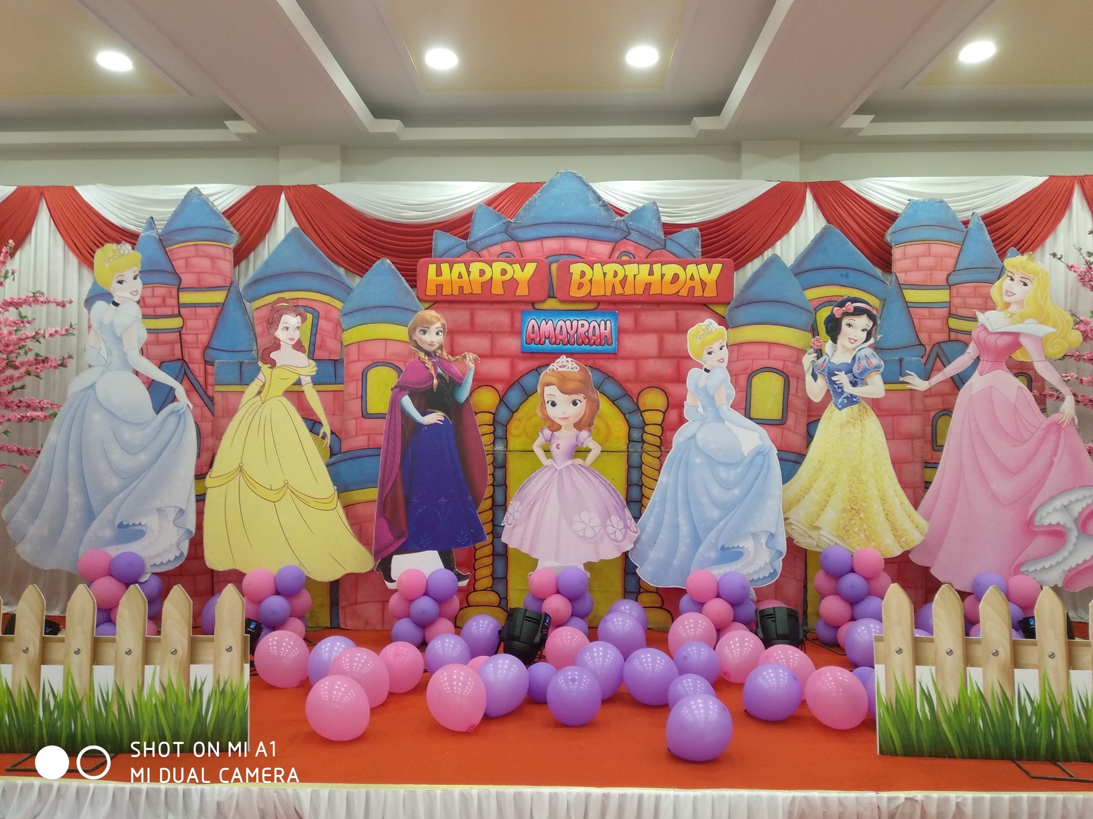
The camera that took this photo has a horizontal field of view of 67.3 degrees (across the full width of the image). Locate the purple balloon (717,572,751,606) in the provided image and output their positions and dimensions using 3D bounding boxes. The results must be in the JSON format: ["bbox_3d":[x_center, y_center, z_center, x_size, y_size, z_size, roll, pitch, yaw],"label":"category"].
[{"bbox_3d":[1.000,0.948,4.370,0.168,0.173,0.168,0,0,0],"label":"purple balloon"}]

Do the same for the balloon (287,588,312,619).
[{"bbox_3d":[-1.362,1.060,4.470,0.163,0.168,0.163,0,0,0],"label":"balloon"}]

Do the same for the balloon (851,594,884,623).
[{"bbox_3d":[1.736,1.087,4.420,0.180,0.180,0.180,0,0,2],"label":"balloon"}]

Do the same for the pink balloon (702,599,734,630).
[{"bbox_3d":[0.907,1.081,4.330,0.167,0.172,0.167,0,0,0],"label":"pink balloon"}]

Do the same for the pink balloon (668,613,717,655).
[{"bbox_3d":[0.695,1.089,3.906,0.232,0.240,0.243,0,0,0],"label":"pink balloon"}]

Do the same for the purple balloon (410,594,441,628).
[{"bbox_3d":[-0.617,1.024,4.170,0.152,0.152,0.152,0,-1,2],"label":"purple balloon"}]

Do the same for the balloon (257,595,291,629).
[{"bbox_3d":[-1.404,1.043,4.230,0.165,0.167,0.175,0,-1,0],"label":"balloon"}]

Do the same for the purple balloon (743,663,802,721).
[{"bbox_3d":[0.873,1.093,3.169,0.216,0.208,0.212,0,-1,2],"label":"purple balloon"}]

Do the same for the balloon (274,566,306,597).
[{"bbox_3d":[-1.368,0.922,4.400,0.167,0.172,0.167,0,0,0],"label":"balloon"}]

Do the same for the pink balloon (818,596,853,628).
[{"bbox_3d":[1.440,1.012,4.095,0.168,0.160,0.172,0,0,0],"label":"pink balloon"}]

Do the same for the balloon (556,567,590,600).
[{"bbox_3d":[0.141,0.929,4.370,0.167,0.172,0.167,0,0,0],"label":"balloon"}]

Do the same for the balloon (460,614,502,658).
[{"bbox_3d":[-0.323,1.134,4.090,0.206,0.228,0.215,0,-1,0],"label":"balloon"}]

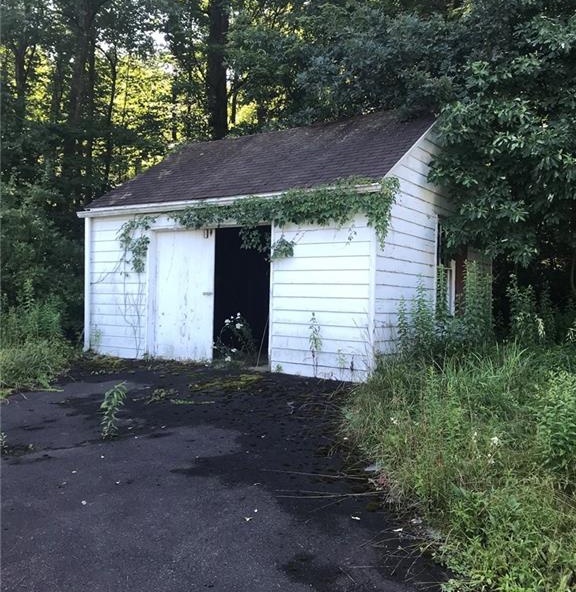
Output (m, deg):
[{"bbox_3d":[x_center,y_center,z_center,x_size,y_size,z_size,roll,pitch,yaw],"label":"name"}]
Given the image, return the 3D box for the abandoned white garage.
[{"bbox_3d":[0.256,-1.215,13.426,6.768,4.977,6.390,1,-1,33],"label":"abandoned white garage"}]

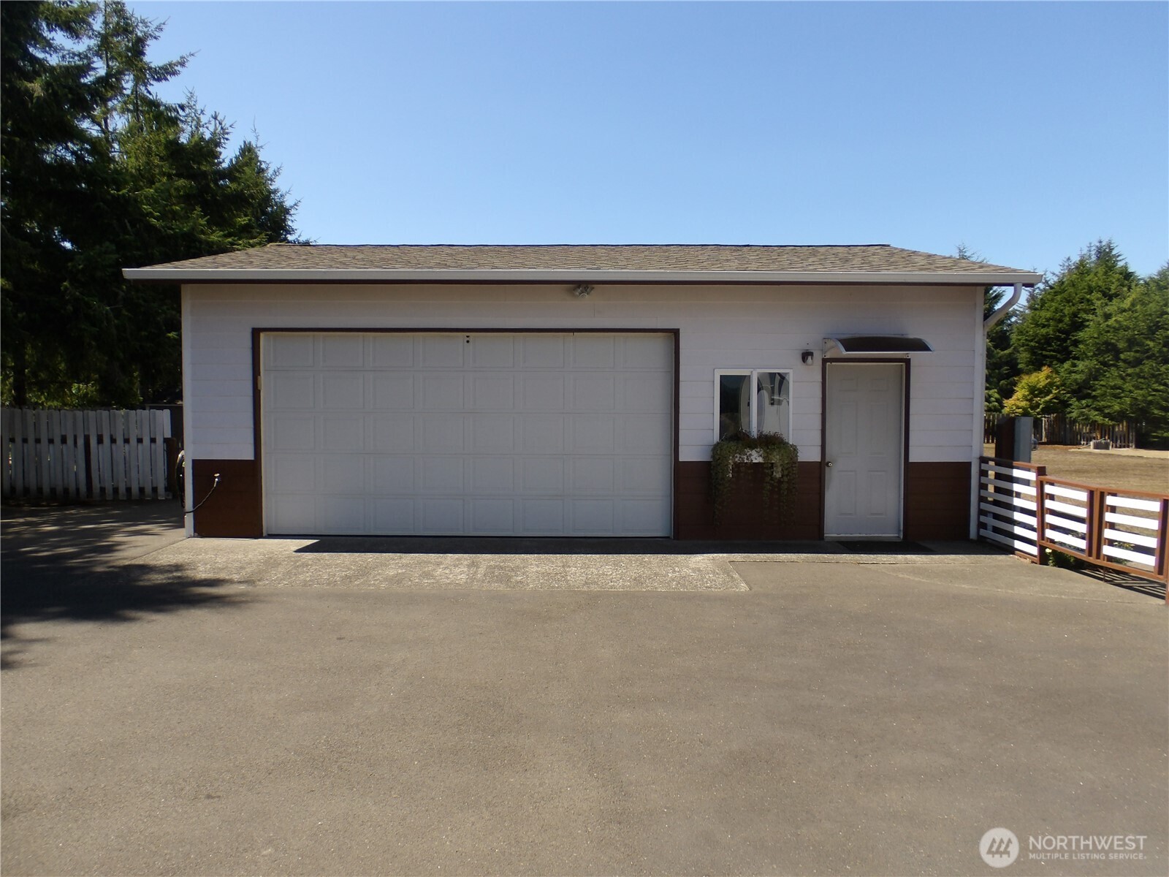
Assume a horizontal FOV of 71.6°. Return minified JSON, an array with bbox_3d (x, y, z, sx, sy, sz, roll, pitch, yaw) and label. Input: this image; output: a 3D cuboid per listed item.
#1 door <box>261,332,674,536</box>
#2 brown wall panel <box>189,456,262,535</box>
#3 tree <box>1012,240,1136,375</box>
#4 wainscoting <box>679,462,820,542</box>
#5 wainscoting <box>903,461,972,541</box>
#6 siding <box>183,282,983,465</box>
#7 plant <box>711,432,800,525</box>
[{"bbox_3d":[-1.404,-0.058,9.644,5.074,2.491,0.120,0,3,0],"label":"door"},{"bbox_3d":[-4.254,0.712,9.668,0.849,0.939,0.050,0,3,0],"label":"brown wall panel"},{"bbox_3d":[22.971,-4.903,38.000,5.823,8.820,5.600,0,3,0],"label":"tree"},{"bbox_3d":[1.960,0.734,9.639,1.721,0.941,0.050,0,3,0],"label":"wainscoting"},{"bbox_3d":[4.182,0.741,9.628,0.799,0.935,0.050,0,3,0],"label":"wainscoting"},{"bbox_3d":[-0.040,-0.767,9.606,9.416,2.126,0.100,0,3,0],"label":"siding"},{"bbox_3d":[1.940,0.435,9.420,1.018,1.064,0.380,0,3,0],"label":"plant"}]

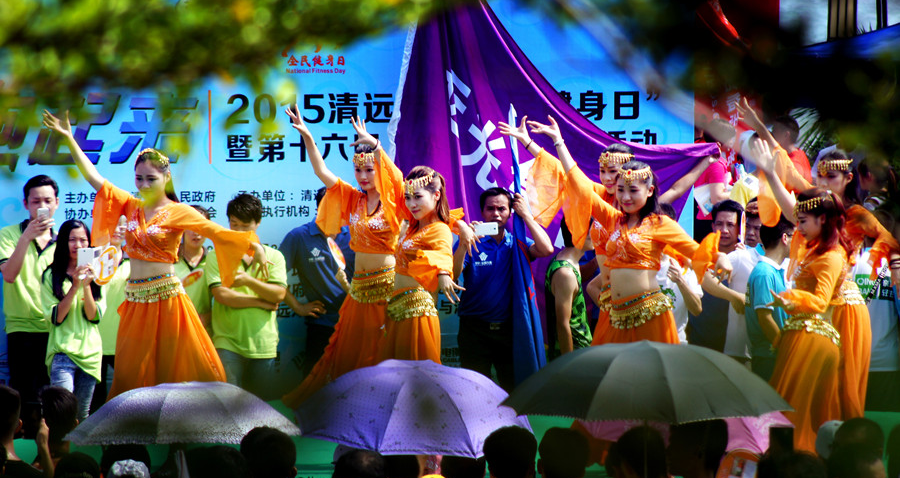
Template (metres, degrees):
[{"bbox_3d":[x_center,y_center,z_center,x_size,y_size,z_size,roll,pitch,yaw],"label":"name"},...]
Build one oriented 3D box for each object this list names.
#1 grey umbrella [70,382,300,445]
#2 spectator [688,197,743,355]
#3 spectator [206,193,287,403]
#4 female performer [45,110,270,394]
[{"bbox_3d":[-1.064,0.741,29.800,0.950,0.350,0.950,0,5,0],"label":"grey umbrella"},{"bbox_3d":[1.431,0.645,40.300,0.500,1.700,0.350,0,5,0],"label":"spectator"},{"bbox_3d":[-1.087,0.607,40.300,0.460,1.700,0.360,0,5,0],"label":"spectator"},{"bbox_3d":[-1.464,0.272,37.300,1.100,1.820,0.500,2,5,25],"label":"female performer"}]

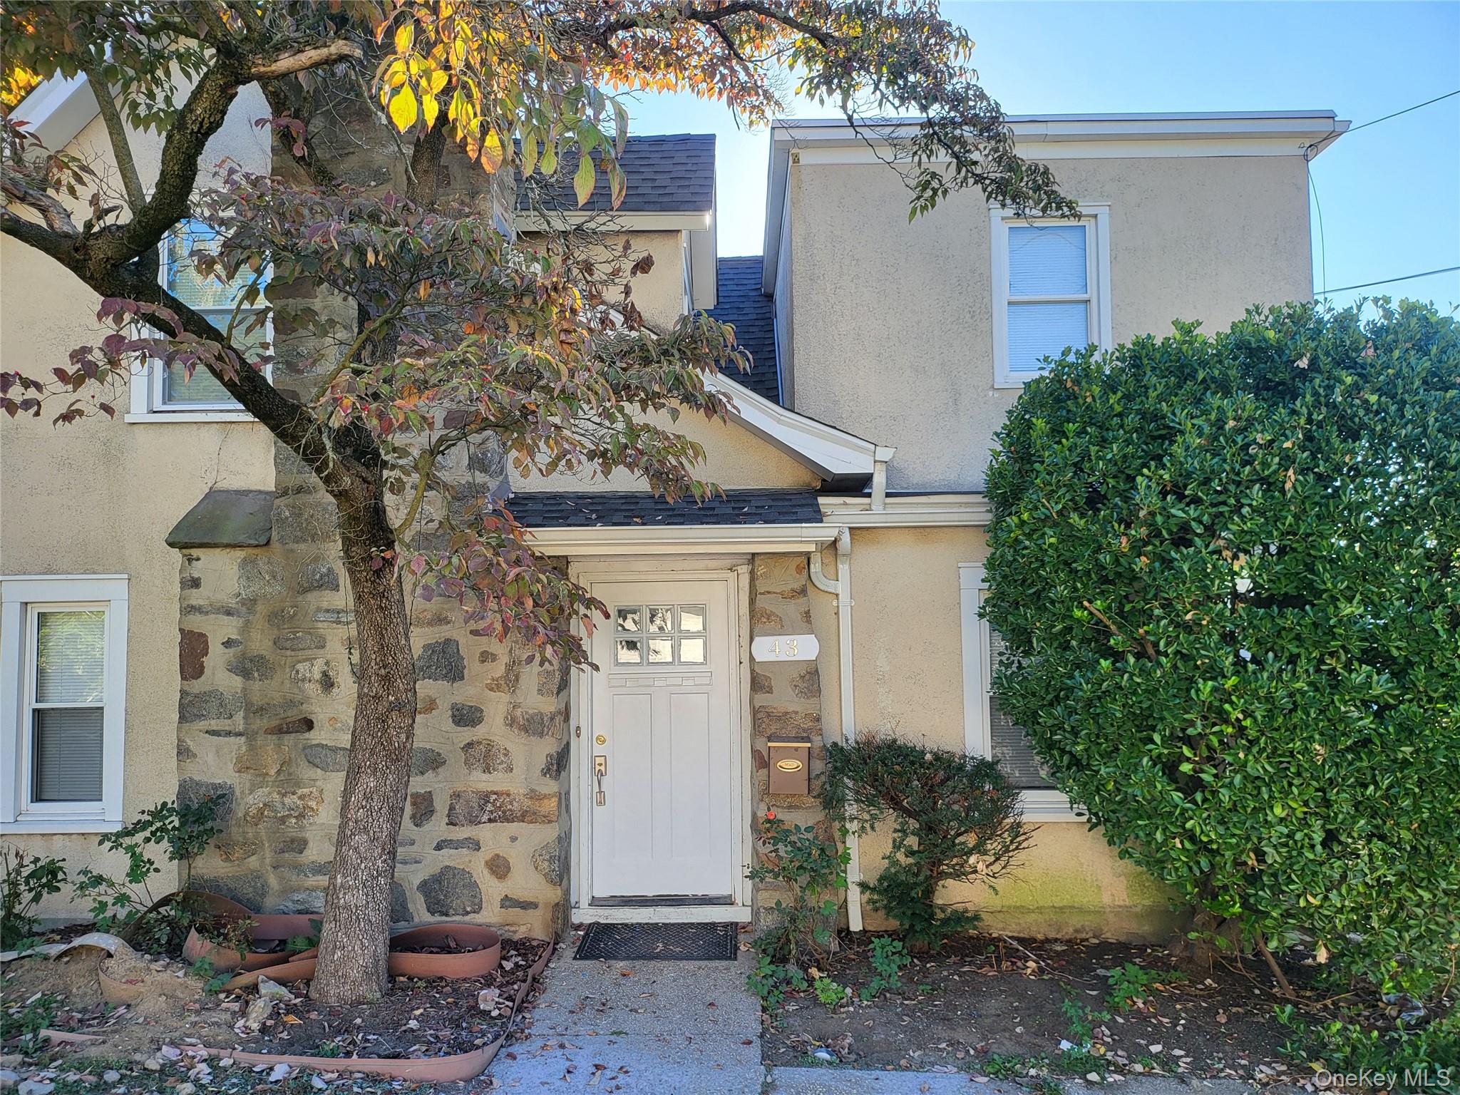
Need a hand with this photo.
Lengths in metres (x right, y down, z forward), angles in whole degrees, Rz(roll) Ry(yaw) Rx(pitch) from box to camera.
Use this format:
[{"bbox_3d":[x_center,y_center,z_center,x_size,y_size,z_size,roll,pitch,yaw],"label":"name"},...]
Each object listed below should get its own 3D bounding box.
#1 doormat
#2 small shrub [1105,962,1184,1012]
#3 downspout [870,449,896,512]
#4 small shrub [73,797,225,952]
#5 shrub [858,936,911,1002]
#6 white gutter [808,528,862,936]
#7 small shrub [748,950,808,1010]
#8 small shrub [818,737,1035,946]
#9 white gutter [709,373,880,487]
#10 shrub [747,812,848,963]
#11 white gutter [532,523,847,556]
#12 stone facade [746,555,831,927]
[{"bbox_3d":[-0.411,2.342,6.043,0.915,0.020,0.630,-1,-3,1],"label":"doormat"},{"bbox_3d":[2.040,2.142,5.001,0.380,0.175,0.300,-1,-4,0],"label":"small shrub"},{"bbox_3d":[0.941,-0.419,6.197,0.164,0.402,0.150,-1,-3,1],"label":"downspout"},{"bbox_3d":[-3.432,1.924,5.990,0.801,0.838,0.660,-1,-3,1],"label":"small shrub"},{"bbox_3d":[0.778,2.110,5.097,0.260,0.285,0.250,-1,-4,0],"label":"shrub"},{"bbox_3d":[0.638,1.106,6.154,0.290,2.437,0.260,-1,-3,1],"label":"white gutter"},{"bbox_3d":[0.238,2.135,5.057,0.300,0.235,0.280,-1,-4,0],"label":"small shrub"},{"bbox_3d":[1.100,1.666,5.684,1.160,1.170,0.840,-1,-4,0],"label":"small shrub"},{"bbox_3d":[0.389,-0.722,6.205,1.060,0.680,0.240,-1,-4,0],"label":"white gutter"},{"bbox_3d":[0.369,1.870,5.574,0.560,0.810,0.470,-1,-4,0],"label":"shrub"},{"bbox_3d":[-0.285,-0.042,6.059,1.892,0.156,0.150,-1,-3,1],"label":"white gutter"},{"bbox_3d":[0.358,1.206,6.256,0.493,2.321,0.330,-1,-3,1],"label":"stone facade"}]

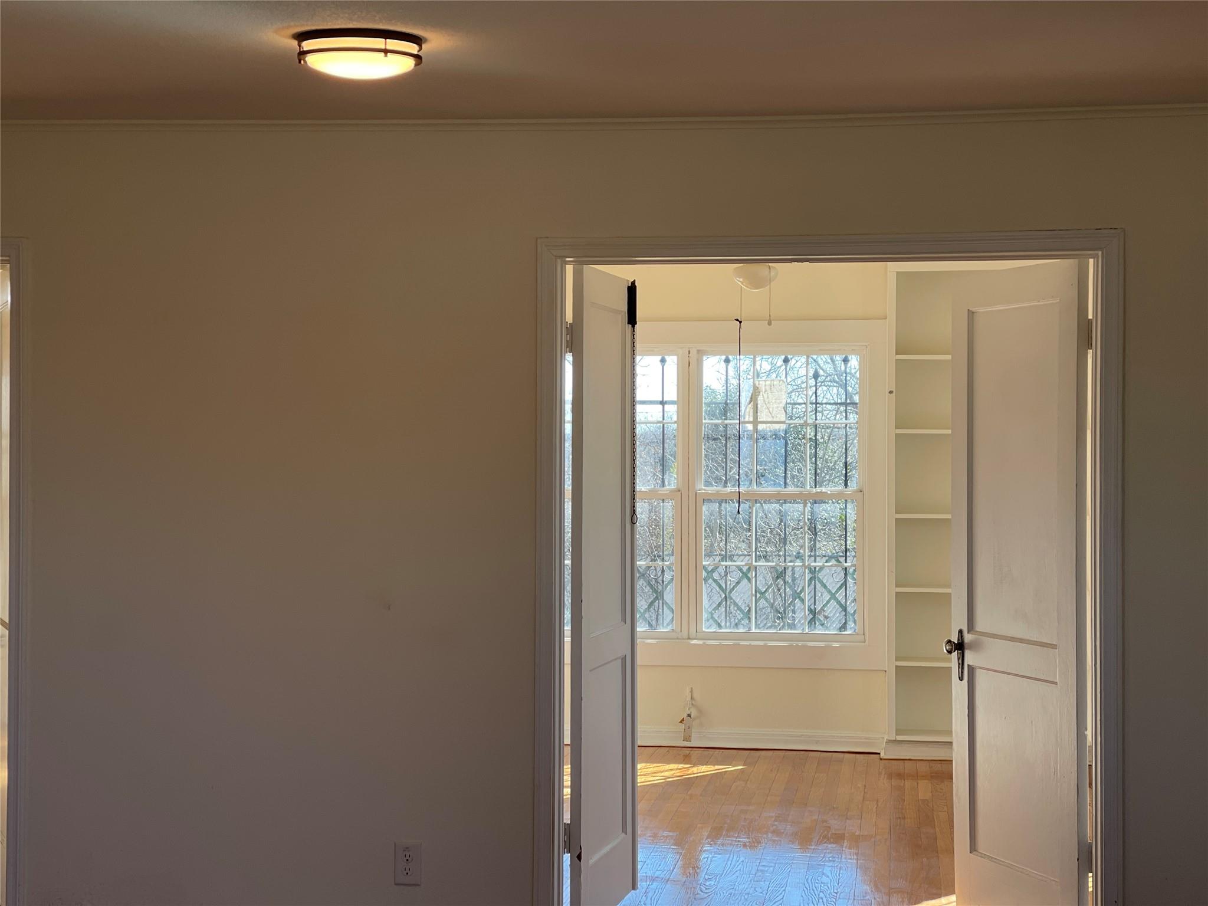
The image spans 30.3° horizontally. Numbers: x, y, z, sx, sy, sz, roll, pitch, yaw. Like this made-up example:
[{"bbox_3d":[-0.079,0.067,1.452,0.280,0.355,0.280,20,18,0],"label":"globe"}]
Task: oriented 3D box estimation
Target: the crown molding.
[{"bbox_3d":[-0.062,-0.972,6.556,3.700,0.036,0.030,0,0,7],"label":"crown molding"}]

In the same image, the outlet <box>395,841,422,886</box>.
[{"bbox_3d":[-0.583,1.221,6.634,0.079,0.126,0.009,0,0,7],"label":"outlet"}]

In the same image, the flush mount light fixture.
[{"bbox_3d":[-0.587,-0.953,5.380,0.298,0.098,0.298,0,0,7],"label":"flush mount light fixture"}]

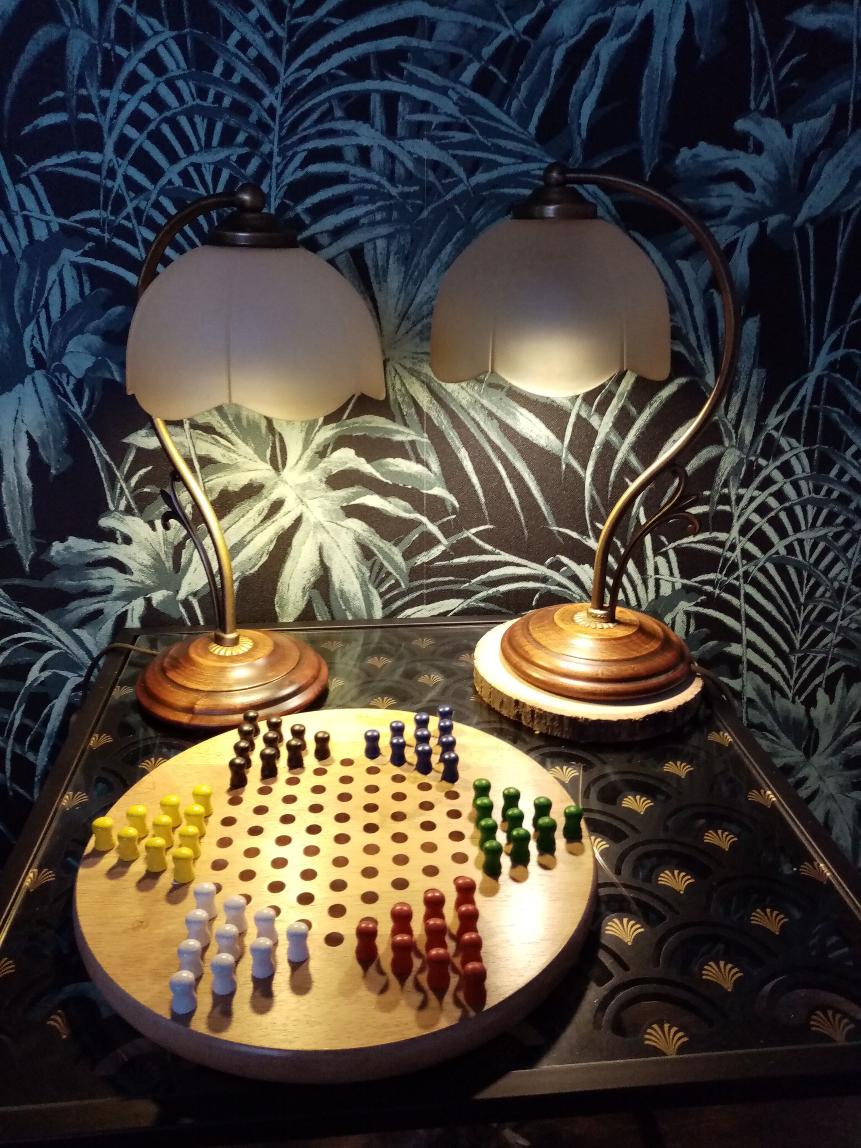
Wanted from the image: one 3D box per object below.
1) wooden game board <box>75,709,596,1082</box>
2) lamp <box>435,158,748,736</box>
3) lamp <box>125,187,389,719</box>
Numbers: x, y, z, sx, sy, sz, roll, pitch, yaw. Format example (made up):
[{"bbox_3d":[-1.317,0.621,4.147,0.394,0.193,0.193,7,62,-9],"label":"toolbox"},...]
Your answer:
[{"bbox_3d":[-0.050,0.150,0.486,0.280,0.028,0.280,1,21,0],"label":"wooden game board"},{"bbox_3d":[0.106,-0.094,0.635,0.219,0.380,0.178,10,23,23],"label":"lamp"},{"bbox_3d":[-0.129,-0.073,0.602,0.213,0.361,0.170,15,25,33],"label":"lamp"}]

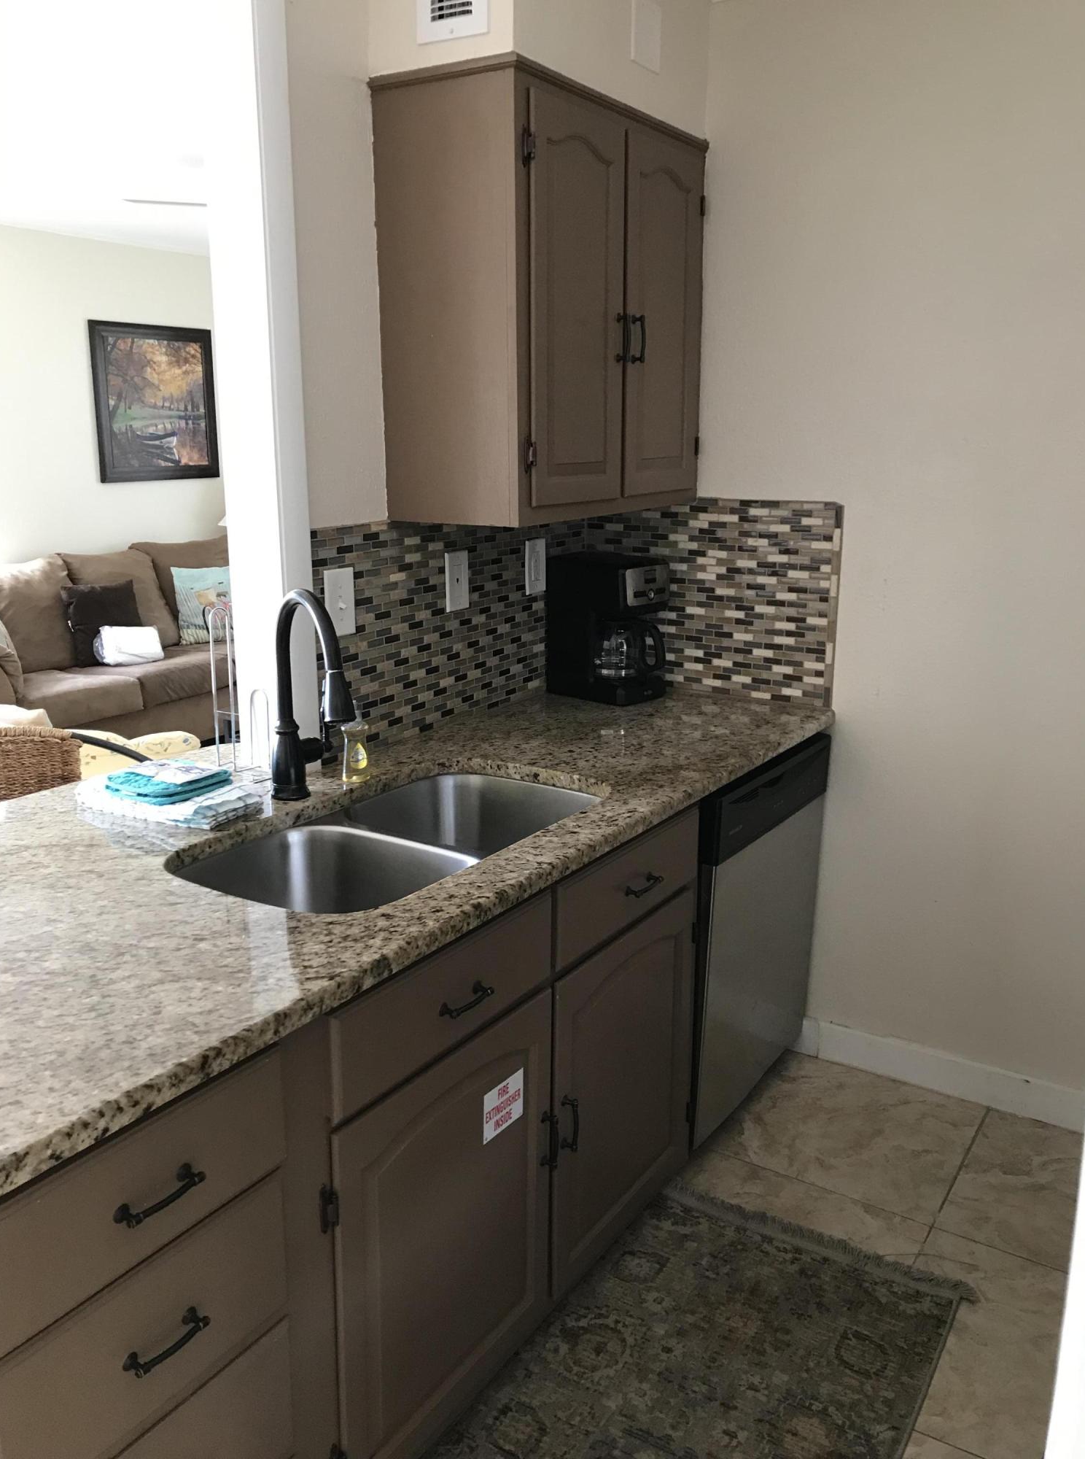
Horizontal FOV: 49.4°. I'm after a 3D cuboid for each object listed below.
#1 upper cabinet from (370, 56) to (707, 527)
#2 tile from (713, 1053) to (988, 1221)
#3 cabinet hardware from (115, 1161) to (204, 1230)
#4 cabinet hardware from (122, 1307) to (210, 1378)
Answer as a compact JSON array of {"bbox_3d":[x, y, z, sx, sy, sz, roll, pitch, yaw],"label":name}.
[{"bbox_3d":[0.038,-0.860,2.475,0.335,0.790,0.740,9,16,33],"label":"upper cabinet"},{"bbox_3d":[0.682,0.880,2.624,0.495,0.012,0.505,9,16,33],"label":"tile"},{"bbox_3d":[-0.381,0.464,1.177,0.032,0.019,0.094,9,16,33],"label":"cabinet hardware"},{"bbox_3d":[-0.384,0.628,1.210,0.032,0.019,0.094,9,16,33],"label":"cabinet hardware"}]

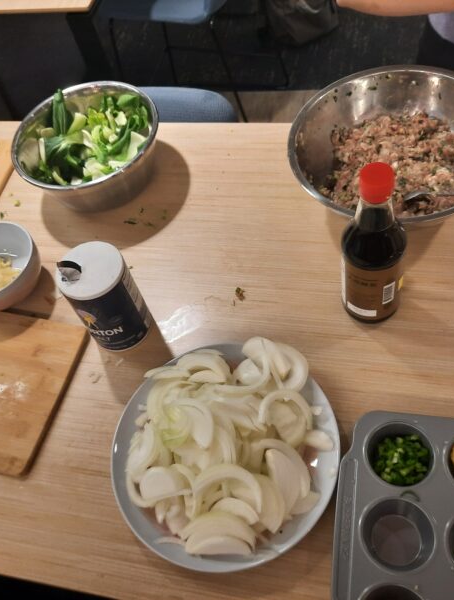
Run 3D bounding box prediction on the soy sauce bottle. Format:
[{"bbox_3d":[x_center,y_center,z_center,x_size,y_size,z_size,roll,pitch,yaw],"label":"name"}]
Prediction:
[{"bbox_3d":[0.168,-0.061,0.657,0.075,0.228,0.075,-5,58,9],"label":"soy sauce bottle"}]

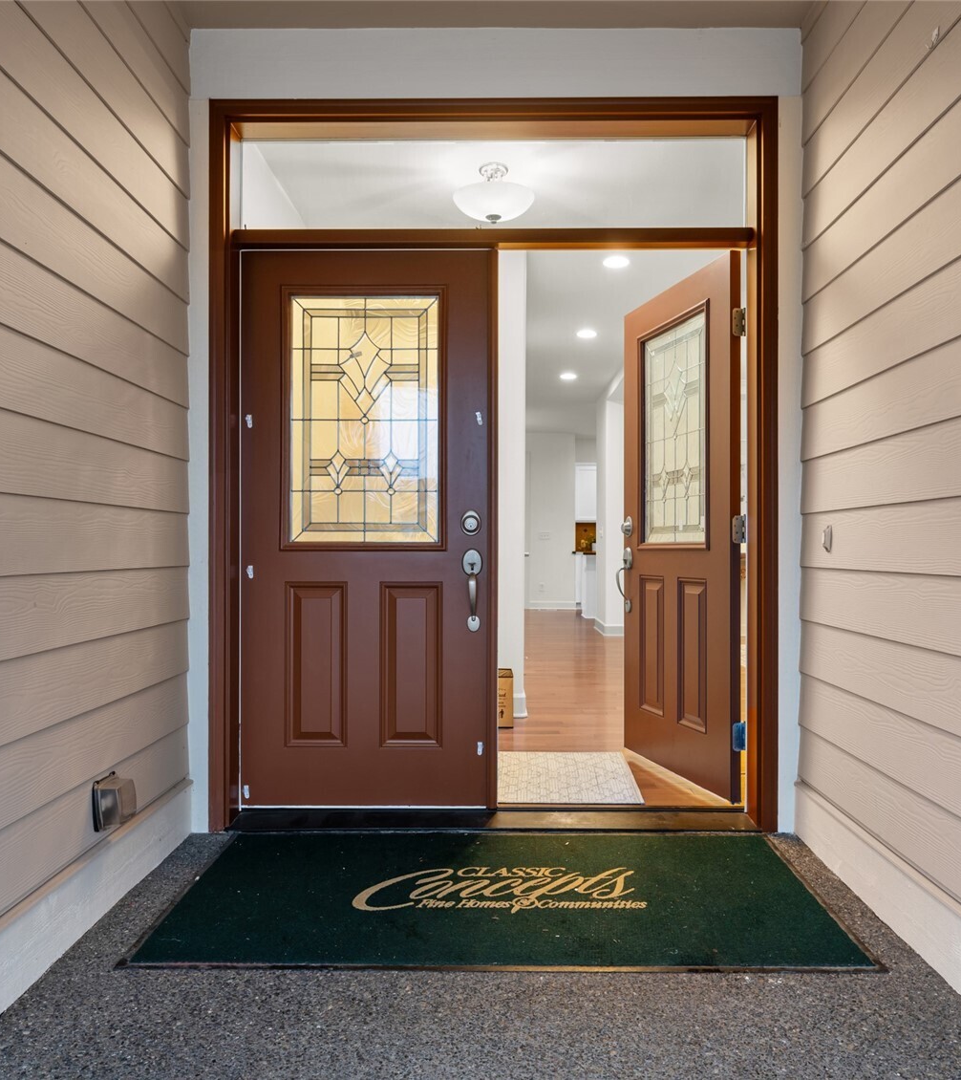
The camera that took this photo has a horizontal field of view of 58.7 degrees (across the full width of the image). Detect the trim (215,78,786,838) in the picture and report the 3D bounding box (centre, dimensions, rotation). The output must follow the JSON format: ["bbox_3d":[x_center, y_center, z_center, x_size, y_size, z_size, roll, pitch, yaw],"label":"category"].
[{"bbox_3d":[0.045,-0.260,2.995,1.955,2.515,0.140,0,0,1],"label":"trim"}]

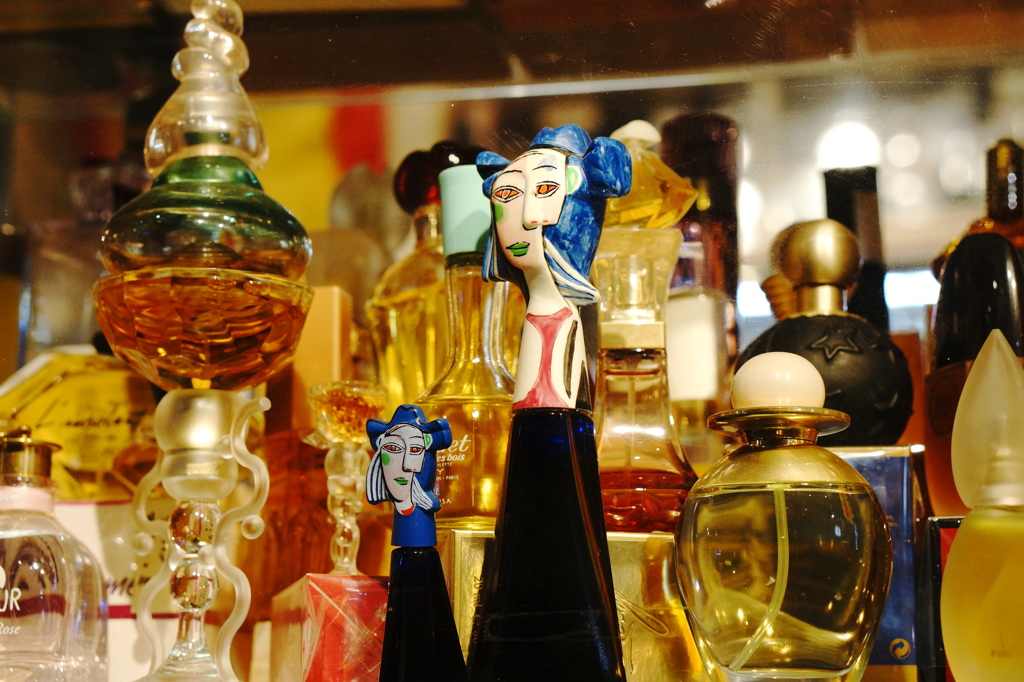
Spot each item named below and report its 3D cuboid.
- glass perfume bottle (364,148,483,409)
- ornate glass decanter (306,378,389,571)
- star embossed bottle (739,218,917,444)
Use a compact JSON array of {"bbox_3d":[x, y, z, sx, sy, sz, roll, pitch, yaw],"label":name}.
[{"bbox_3d":[-0.021,-0.005,0.685,0.051,0.123,0.044,0,-11,0],"label":"glass perfume bottle"},{"bbox_3d":[-0.048,0.041,0.620,0.024,0.060,0.023,0,-11,0],"label":"ornate glass decanter"},{"bbox_3d":[0.098,0.002,0.670,0.055,0.082,0.052,0,-11,0],"label":"star embossed bottle"}]

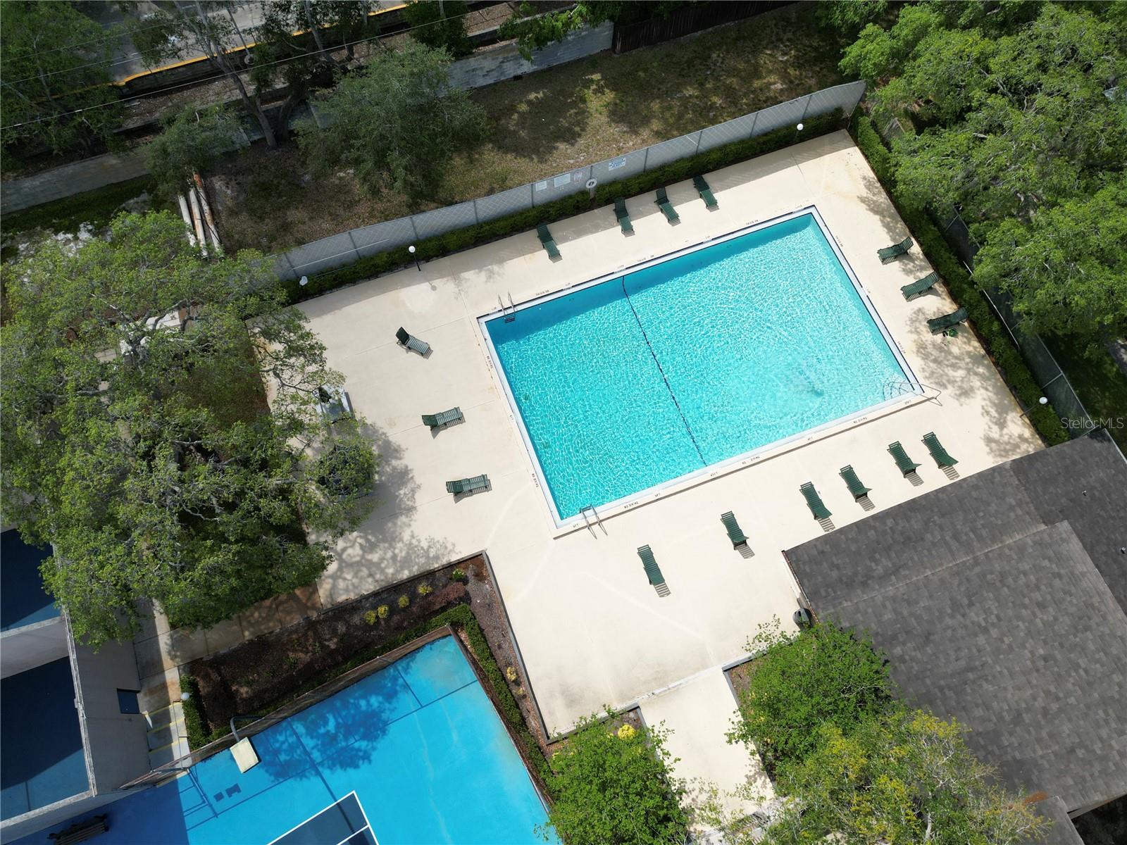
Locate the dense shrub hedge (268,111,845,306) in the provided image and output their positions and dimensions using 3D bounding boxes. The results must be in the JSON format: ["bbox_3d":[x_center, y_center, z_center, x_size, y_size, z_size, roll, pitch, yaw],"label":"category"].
[{"bbox_3d":[0.472,-11.338,40.540,31.500,1.150,0.800,-20,70,-7],"label":"dense shrub hedge"}]

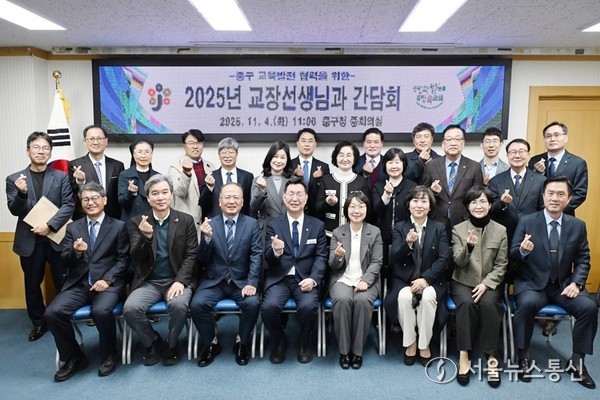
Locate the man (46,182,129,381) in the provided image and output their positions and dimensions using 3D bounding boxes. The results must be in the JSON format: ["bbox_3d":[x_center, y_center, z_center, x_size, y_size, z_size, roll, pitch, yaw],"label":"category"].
[{"bbox_3d":[-1.520,0.540,3.208,0.550,1.300,0.700,-1,6,-7],"label":"man"}]

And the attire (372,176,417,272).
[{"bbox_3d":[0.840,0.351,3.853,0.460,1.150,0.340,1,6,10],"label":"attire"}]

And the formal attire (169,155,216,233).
[{"bbox_3d":[-0.962,0.068,3.915,0.492,0.906,0.355,-2,6,-20],"label":"formal attire"}]

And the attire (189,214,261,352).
[{"bbox_3d":[-0.545,0.589,3.272,0.540,0.980,0.620,0,6,-4],"label":"attire"}]

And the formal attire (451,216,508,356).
[{"bbox_3d":[1.349,0.610,3.275,0.443,0.916,0.670,2,6,20],"label":"formal attire"}]

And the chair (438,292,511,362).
[{"bbox_3d":[1.330,0.775,3.422,0.470,0.790,0.480,1,6,8],"label":"chair"}]

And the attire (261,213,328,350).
[{"bbox_3d":[-0.041,0.581,3.255,0.500,0.960,0.640,0,6,0],"label":"attire"}]

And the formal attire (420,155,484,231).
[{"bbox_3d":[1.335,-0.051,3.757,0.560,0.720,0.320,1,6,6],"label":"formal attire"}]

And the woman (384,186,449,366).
[{"bbox_3d":[0.861,0.510,3.257,0.480,1.240,0.680,1,6,8],"label":"woman"}]

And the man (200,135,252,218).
[{"bbox_3d":[-0.660,0.284,3.866,0.520,1.680,0.380,-1,6,-7],"label":"man"}]

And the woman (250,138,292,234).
[{"bbox_3d":[-0.243,0.326,3.762,0.443,1.645,0.355,-1,6,-8],"label":"woman"}]

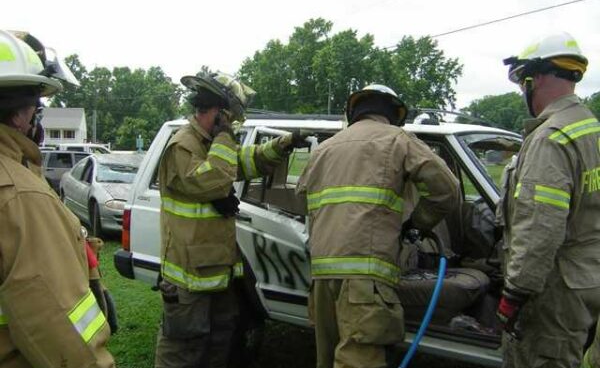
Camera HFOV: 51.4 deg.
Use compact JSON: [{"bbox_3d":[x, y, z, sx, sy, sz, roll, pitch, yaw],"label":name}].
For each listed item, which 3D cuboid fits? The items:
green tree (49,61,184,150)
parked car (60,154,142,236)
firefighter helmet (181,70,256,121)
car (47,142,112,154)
[{"bbox_3d":[-23.526,-9.551,80.000,16.000,13.500,10.000,1,3,0],"label":"green tree"},{"bbox_3d":[-3.790,0.120,13.300,1.870,1.400,4.950,-1,4,-31],"label":"parked car"},{"bbox_3d":[-0.452,-0.480,3.420,0.390,0.230,0.290,35,-11,-23],"label":"firefighter helmet"},{"bbox_3d":[-9.011,-0.715,25.500,5.200,1.800,1.900,1,3,0],"label":"car"}]

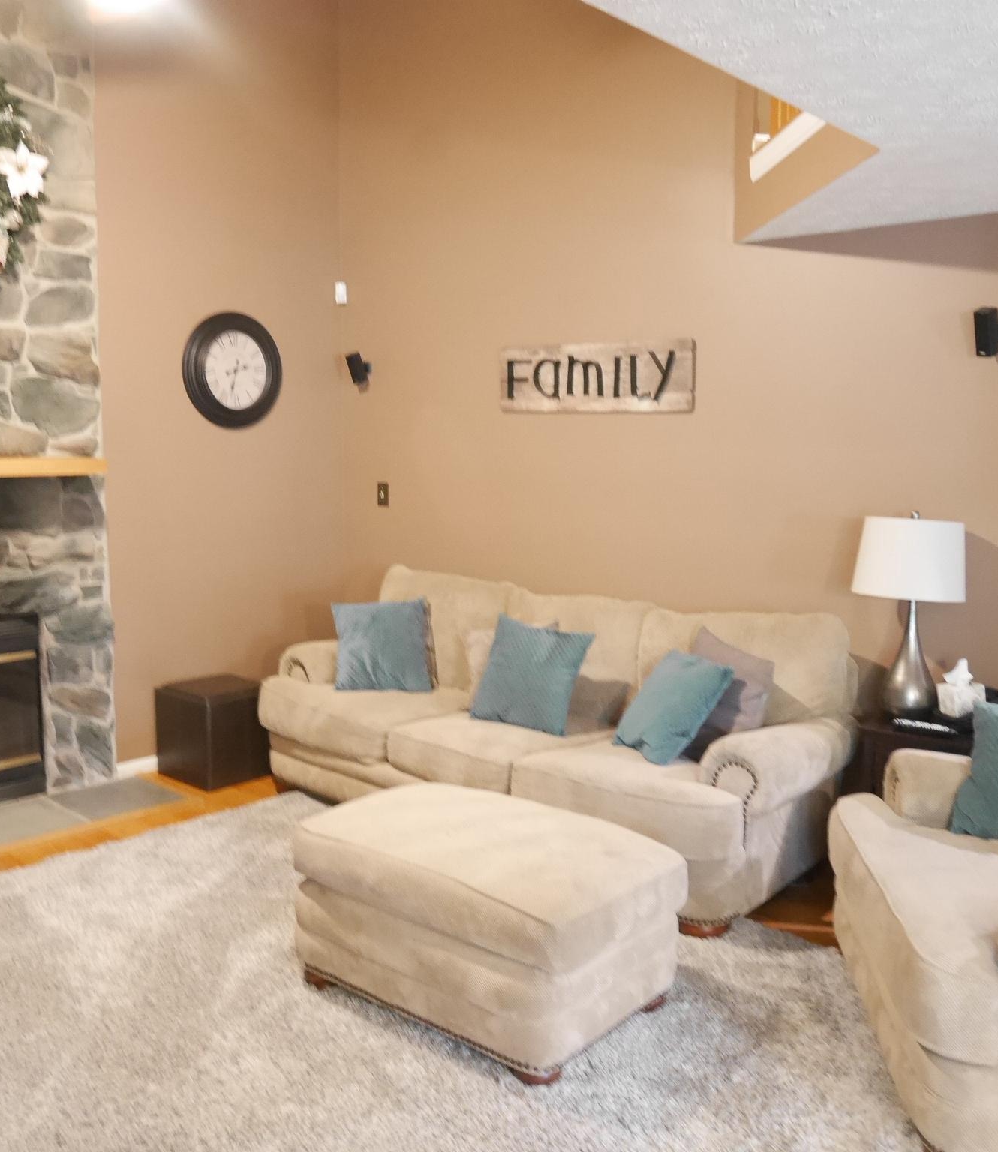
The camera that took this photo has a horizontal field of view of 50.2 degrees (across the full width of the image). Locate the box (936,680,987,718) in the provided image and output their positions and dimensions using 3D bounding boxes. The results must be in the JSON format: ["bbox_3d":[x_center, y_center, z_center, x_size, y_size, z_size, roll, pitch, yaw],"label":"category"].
[{"bbox_3d":[1.588,0.417,3.646,0.120,0.107,0.105,-1,7,-13],"label":"box"}]

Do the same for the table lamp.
[{"bbox_3d":[1.401,0.125,3.638,0.365,0.685,0.365,6,9,40],"label":"table lamp"}]

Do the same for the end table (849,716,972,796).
[{"bbox_3d":[1.536,0.807,3.545,0.560,0.645,0.530,6,9,40],"label":"end table"}]

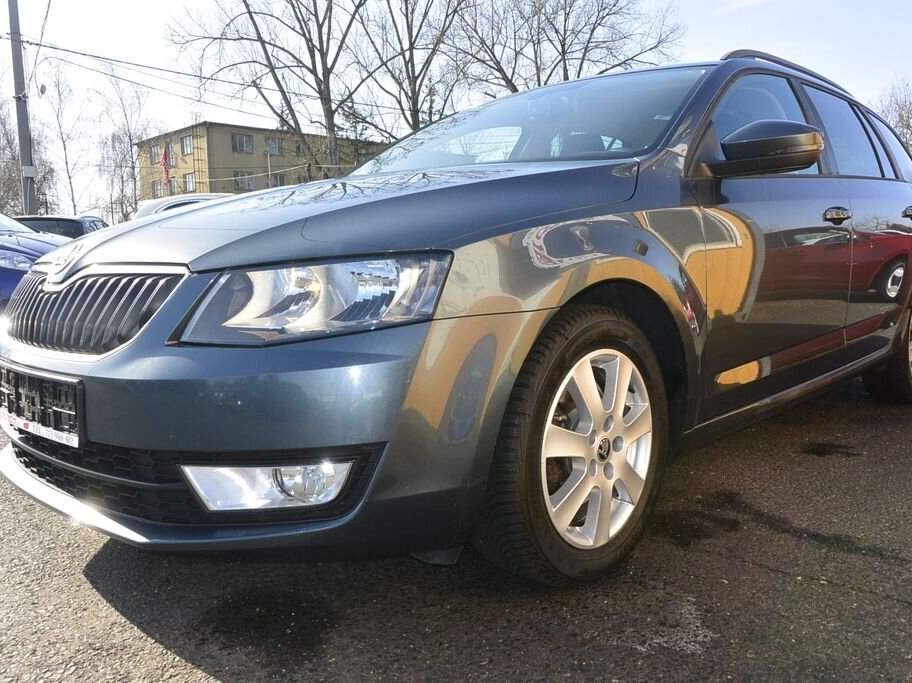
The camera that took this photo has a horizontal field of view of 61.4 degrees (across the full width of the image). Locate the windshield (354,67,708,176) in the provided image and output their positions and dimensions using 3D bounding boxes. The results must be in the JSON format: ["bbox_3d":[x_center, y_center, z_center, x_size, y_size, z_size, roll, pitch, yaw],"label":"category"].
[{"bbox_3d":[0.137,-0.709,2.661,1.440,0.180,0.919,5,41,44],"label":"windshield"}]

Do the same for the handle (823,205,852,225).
[{"bbox_3d":[1.280,-0.423,2.583,0.055,0.060,0.220,5,9,44],"label":"handle"}]

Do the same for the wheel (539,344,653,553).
[{"bbox_3d":[0.265,0.231,1.745,0.170,0.440,0.440,5,9,43],"label":"wheel"}]

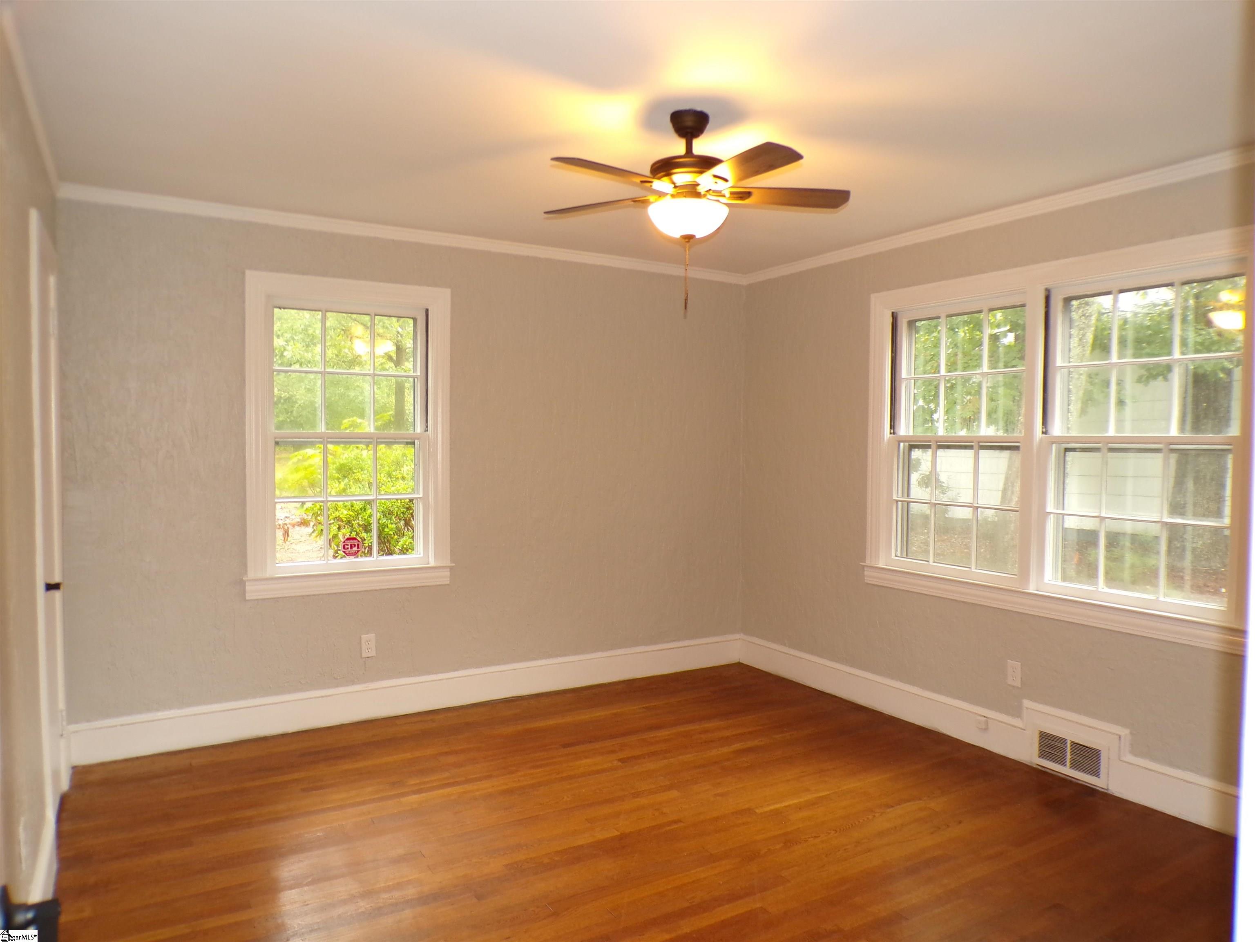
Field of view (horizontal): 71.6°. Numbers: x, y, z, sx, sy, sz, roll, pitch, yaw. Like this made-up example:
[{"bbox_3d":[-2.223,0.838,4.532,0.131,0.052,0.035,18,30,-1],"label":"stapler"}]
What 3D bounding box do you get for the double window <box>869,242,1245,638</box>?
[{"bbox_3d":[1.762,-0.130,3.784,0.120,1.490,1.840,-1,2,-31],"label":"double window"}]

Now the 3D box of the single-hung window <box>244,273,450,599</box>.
[{"bbox_3d":[-1.341,-0.168,4.254,0.980,1.505,0.120,-1,2,-31],"label":"single-hung window"}]

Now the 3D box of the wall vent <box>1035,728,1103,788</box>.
[{"bbox_3d":[1.839,1.182,3.619,0.020,0.168,0.310,-1,2,-31],"label":"wall vent"}]

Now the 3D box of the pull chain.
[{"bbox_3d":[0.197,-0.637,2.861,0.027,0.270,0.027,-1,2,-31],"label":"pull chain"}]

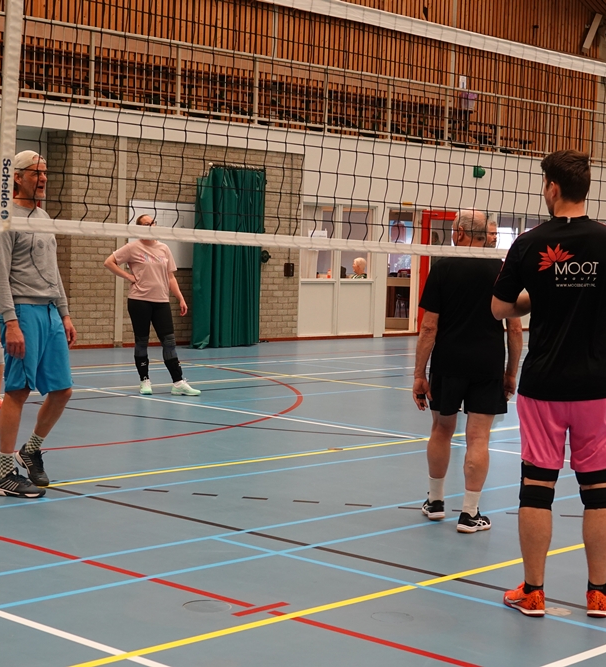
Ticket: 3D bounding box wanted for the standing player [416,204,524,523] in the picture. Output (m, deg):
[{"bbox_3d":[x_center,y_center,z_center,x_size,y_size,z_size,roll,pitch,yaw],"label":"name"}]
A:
[{"bbox_3d":[0.892,0.173,7.790,0.570,1.680,0.440,3,4,12],"label":"standing player"}]

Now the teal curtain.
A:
[{"bbox_3d":[-1.057,-1.081,20.518,0.320,2.500,1.350,5,4,38],"label":"teal curtain"}]

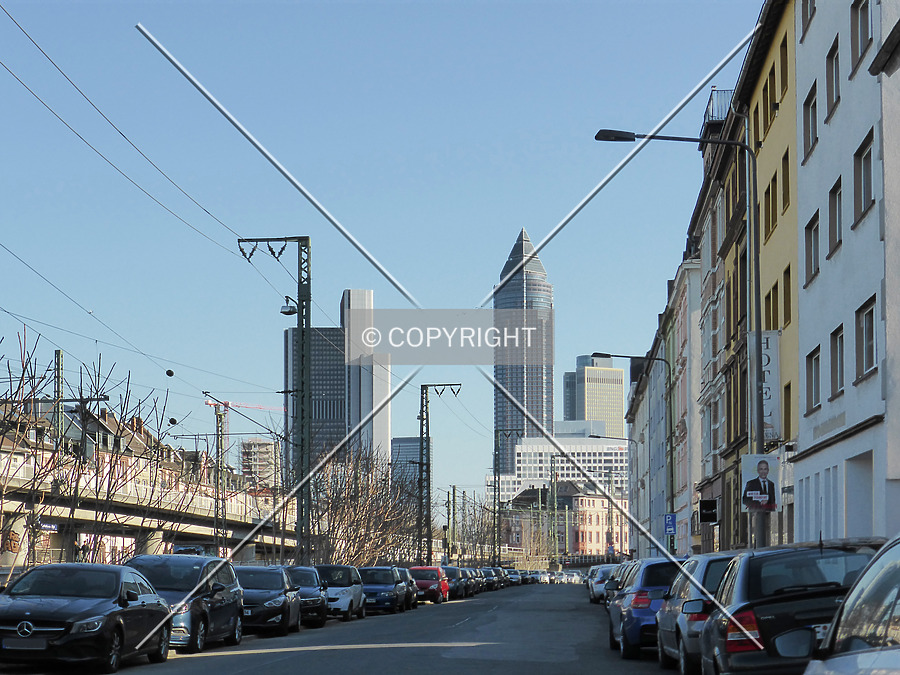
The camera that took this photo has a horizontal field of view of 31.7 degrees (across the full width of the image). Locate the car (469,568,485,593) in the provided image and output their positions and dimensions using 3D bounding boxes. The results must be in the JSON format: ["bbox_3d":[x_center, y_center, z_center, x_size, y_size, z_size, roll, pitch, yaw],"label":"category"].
[{"bbox_3d":[1.100,14.581,94.888,1.780,1.480,4.300,-1,-8,4],"label":"car"}]

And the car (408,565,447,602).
[{"bbox_3d":[-1.030,10.559,67.691,1.710,1.530,3.950,-1,-8,5],"label":"car"}]

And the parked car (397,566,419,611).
[{"bbox_3d":[-2.130,8.959,56.599,1.750,1.470,4.250,-1,-8,5],"label":"parked car"}]

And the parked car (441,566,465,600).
[{"bbox_3d":[-0.250,11.924,77.085,1.780,1.560,4.300,-1,-8,5],"label":"parked car"}]

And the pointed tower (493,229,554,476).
[{"bbox_3d":[56.139,44.462,1184.654,43.000,257.000,43.000,0,-8,3],"label":"pointed tower"}]

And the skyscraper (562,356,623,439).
[{"bbox_3d":[132.000,114.850,1448.695,42.000,200.000,42.000,3,-9,-22],"label":"skyscraper"}]

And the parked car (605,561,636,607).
[{"bbox_3d":[5.238,6.973,44.314,1.780,1.480,4.350,-1,-8,5],"label":"parked car"}]

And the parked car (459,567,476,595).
[{"bbox_3d":[0.300,12.910,83.375,1.780,1.480,4.350,-1,-8,5],"label":"parked car"}]

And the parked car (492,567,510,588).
[{"bbox_3d":[3.059,17.558,116.017,1.810,1.580,4.500,-1,-8,5],"label":"parked car"}]

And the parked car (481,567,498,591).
[{"bbox_3d":[2.300,16.762,109.729,1.780,1.480,4.300,-1,-8,4],"label":"parked car"}]

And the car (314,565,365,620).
[{"bbox_3d":[-3.350,7.209,44.929,1.560,1.540,2.700,-1,-8,6],"label":"car"}]

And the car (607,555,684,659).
[{"bbox_3d":[3.308,3.910,23.192,1.770,1.420,4.330,-1,-8,4],"label":"car"}]

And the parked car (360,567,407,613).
[{"bbox_3d":[-2.488,8.328,52.481,1.770,1.490,4.450,-1,-8,5],"label":"parked car"}]

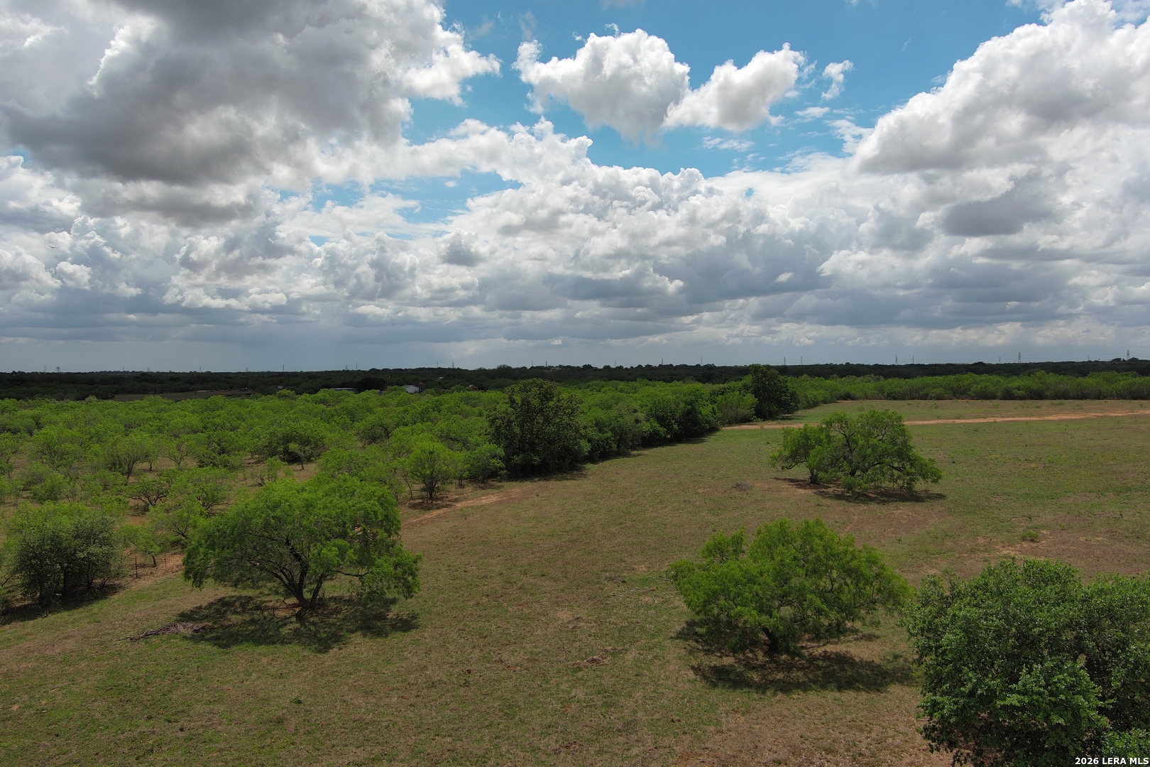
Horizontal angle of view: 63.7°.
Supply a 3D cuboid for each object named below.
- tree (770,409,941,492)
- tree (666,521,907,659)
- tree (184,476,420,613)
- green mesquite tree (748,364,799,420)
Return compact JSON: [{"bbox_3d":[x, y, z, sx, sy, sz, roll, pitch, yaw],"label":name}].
[{"bbox_3d":[23.929,5.516,78.949,14.400,6.600,11.500,0,1,0],"label":"tree"},{"bbox_3d":[7.761,7.348,33.563,8.600,4.800,8.000,0,1,0],"label":"tree"},{"bbox_3d":[-11.789,6.853,39.956,10.100,5.700,8.800,0,1,0],"label":"tree"},{"bbox_3d":[39.289,1.626,182.918,10.200,10.600,9.500,0,1,0],"label":"green mesquite tree"}]

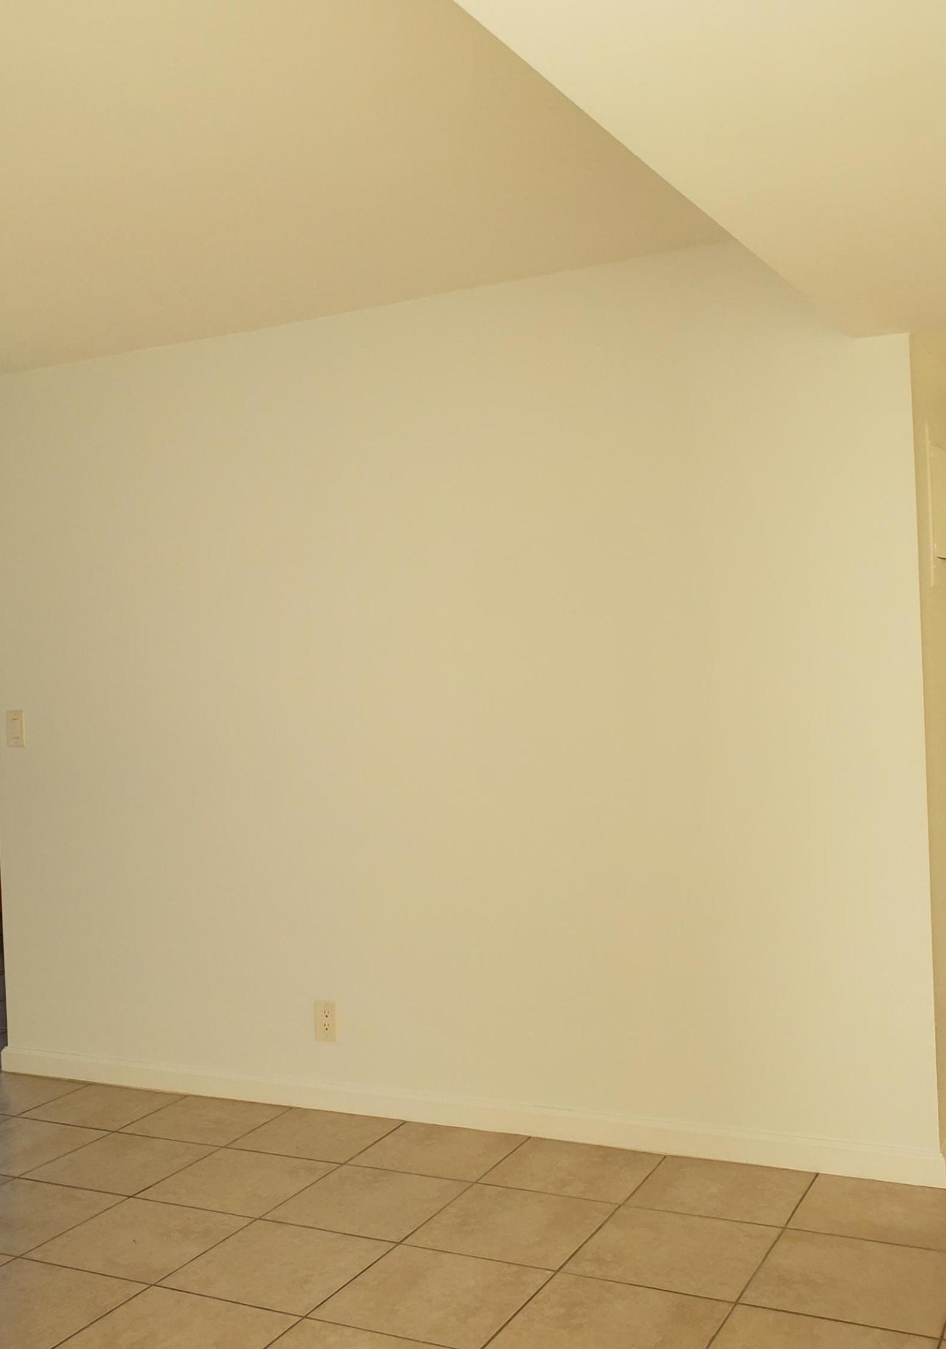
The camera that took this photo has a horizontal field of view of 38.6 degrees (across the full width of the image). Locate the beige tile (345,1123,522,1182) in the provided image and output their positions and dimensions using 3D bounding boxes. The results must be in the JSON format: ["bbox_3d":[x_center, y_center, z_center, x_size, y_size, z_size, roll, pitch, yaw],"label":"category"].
[{"bbox_3d":[-0.092,1.327,3.754,0.400,0.010,0.356,-2,0,27],"label":"beige tile"}]

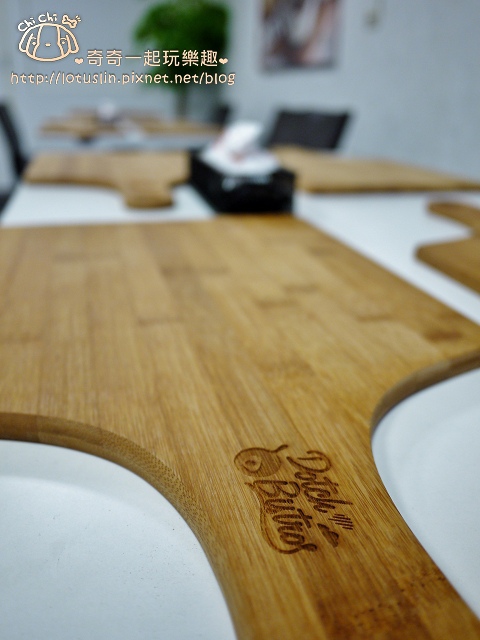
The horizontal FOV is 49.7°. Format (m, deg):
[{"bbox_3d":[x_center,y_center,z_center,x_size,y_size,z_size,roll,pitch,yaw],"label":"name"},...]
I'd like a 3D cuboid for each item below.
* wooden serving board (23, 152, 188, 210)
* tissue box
[{"bbox_3d":[-0.180,-0.240,0.845,0.310,0.013,0.510,-5,25,-15],"label":"wooden serving board"},{"bbox_3d":[-0.005,-0.190,0.700,0.097,0.046,0.211,-4,24,-13],"label":"tissue box"}]

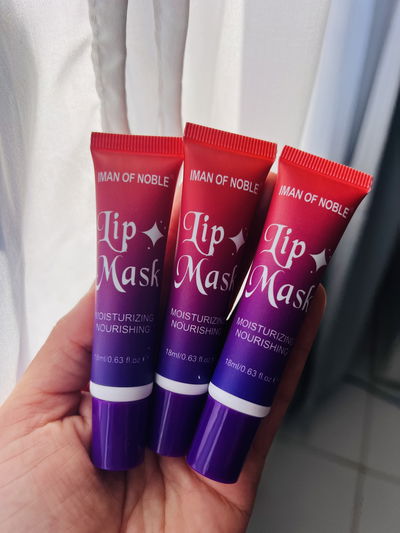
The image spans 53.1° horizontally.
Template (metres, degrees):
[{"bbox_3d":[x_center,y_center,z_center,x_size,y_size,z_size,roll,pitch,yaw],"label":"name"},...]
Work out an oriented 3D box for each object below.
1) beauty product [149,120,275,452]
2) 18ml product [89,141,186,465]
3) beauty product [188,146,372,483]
[{"bbox_3d":[0.002,0.008,0.134,0.031,0.107,0.020,10,-1,-8],"label":"beauty product"},{"bbox_3d":[-0.023,0.009,0.132,0.031,0.107,0.020,3,-5,-1],"label":"18ml product"},{"bbox_3d":[0.024,0.013,0.130,0.031,0.020,0.107,22,82,5],"label":"beauty product"}]

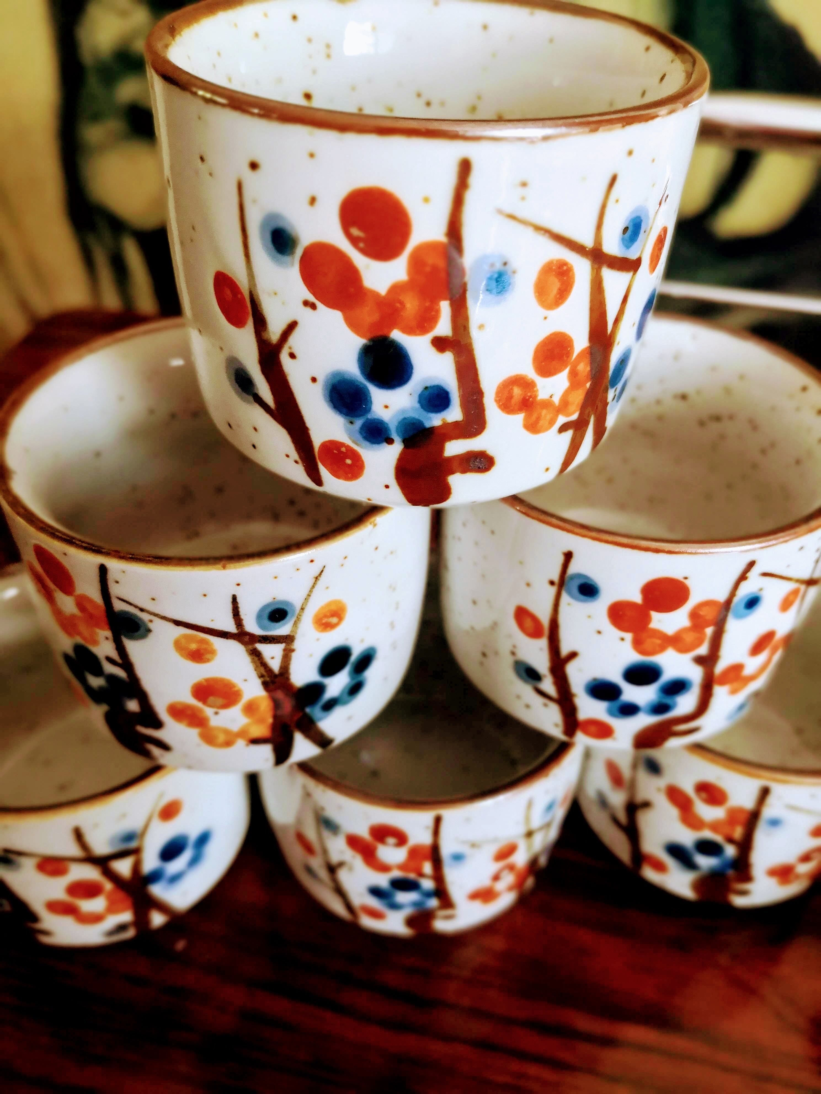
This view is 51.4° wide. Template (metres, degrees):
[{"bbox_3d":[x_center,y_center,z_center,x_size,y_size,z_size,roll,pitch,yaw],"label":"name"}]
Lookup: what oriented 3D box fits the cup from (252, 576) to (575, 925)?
[{"bbox_3d":[0.002,0.051,0.220,0.082,0.064,0.082,1,43,-1],"label":"cup"}]

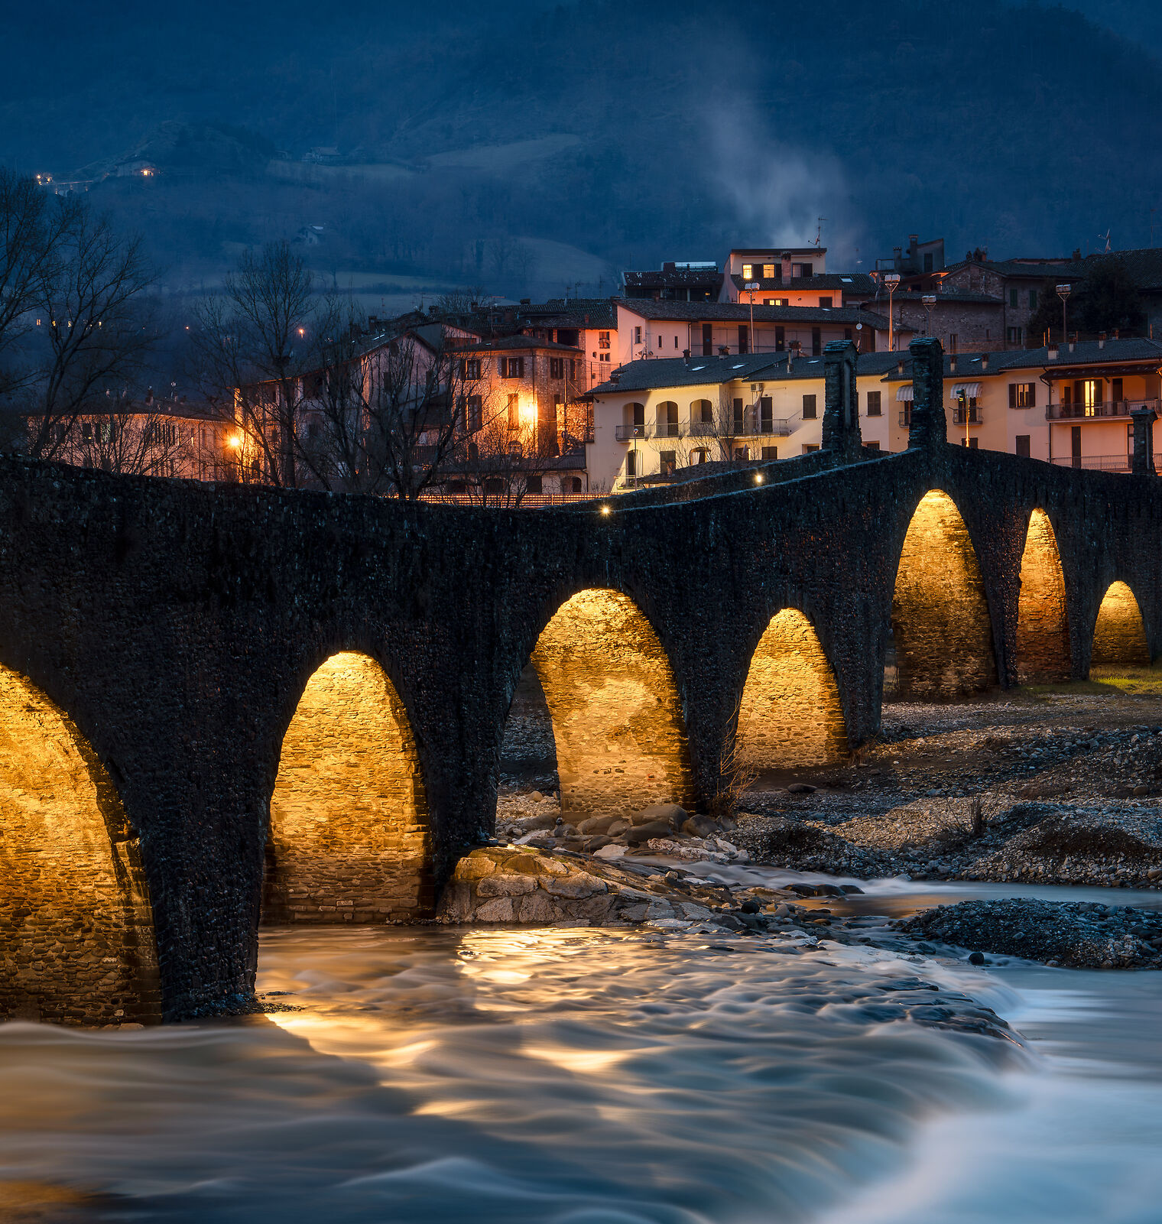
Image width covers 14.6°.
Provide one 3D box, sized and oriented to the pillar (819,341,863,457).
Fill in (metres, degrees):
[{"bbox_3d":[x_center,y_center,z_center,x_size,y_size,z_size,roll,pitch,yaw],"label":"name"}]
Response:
[{"bbox_3d":[9.652,-7.881,168.500,1.100,4.500,1.250,1,2,28],"label":"pillar"}]

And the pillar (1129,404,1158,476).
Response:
[{"bbox_3d":[29.638,-8.912,239.000,1.100,3.900,1.250,1,2,28],"label":"pillar"}]

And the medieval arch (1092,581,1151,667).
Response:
[{"bbox_3d":[24.299,0.567,211.000,3.700,4.200,13.000,1,1,20],"label":"medieval arch"}]

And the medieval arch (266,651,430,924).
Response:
[{"bbox_3d":[-5.687,3.639,94.000,3.700,5.700,11.500,0,1,18],"label":"medieval arch"}]

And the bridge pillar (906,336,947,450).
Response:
[{"bbox_3d":[12.754,-8.019,167.500,1.100,4.300,1.250,1,2,28],"label":"bridge pillar"}]

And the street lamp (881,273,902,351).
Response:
[{"bbox_3d":[20.272,-17.852,295.000,1.000,8.000,1.000,0,1,-6],"label":"street lamp"}]

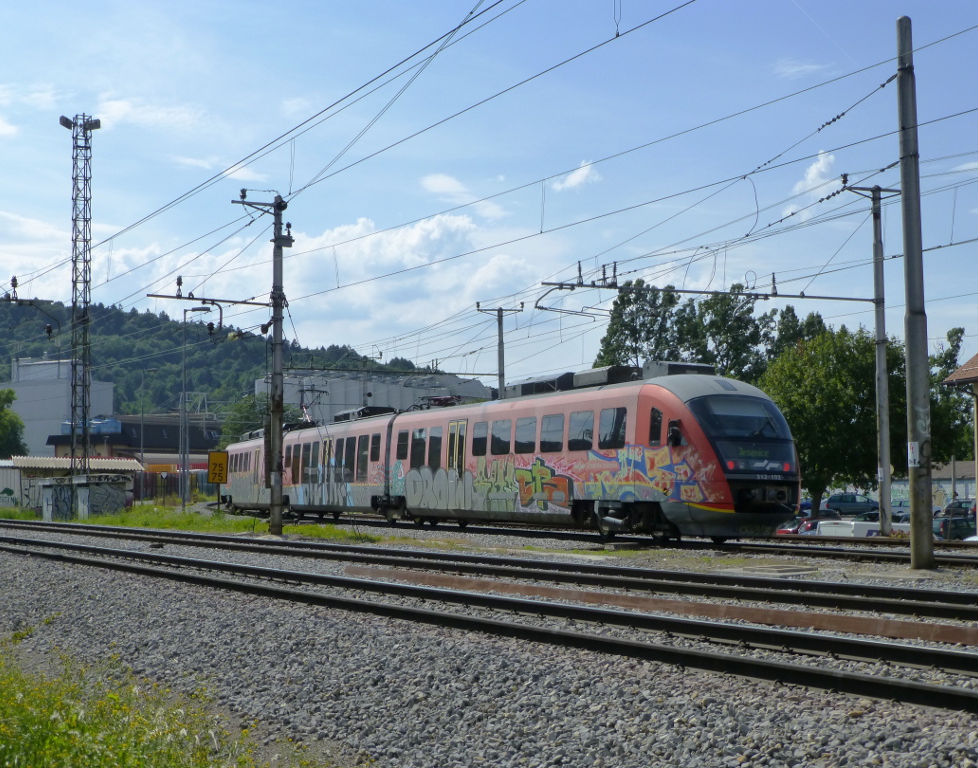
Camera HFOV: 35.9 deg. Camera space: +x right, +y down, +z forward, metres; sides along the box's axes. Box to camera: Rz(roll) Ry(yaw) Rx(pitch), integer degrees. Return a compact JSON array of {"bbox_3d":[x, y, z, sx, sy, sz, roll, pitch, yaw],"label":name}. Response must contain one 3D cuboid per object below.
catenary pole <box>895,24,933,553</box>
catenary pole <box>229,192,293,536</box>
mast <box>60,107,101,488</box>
[{"bbox_3d":[6.648,-1.469,23.577,0.350,8.670,0.350,1,-4,-23],"label":"catenary pole"},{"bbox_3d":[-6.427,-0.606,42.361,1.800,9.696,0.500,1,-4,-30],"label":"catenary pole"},{"bbox_3d":[-19.067,-3.252,70.607,1.600,19.025,1.000,1,-4,-30],"label":"mast"}]

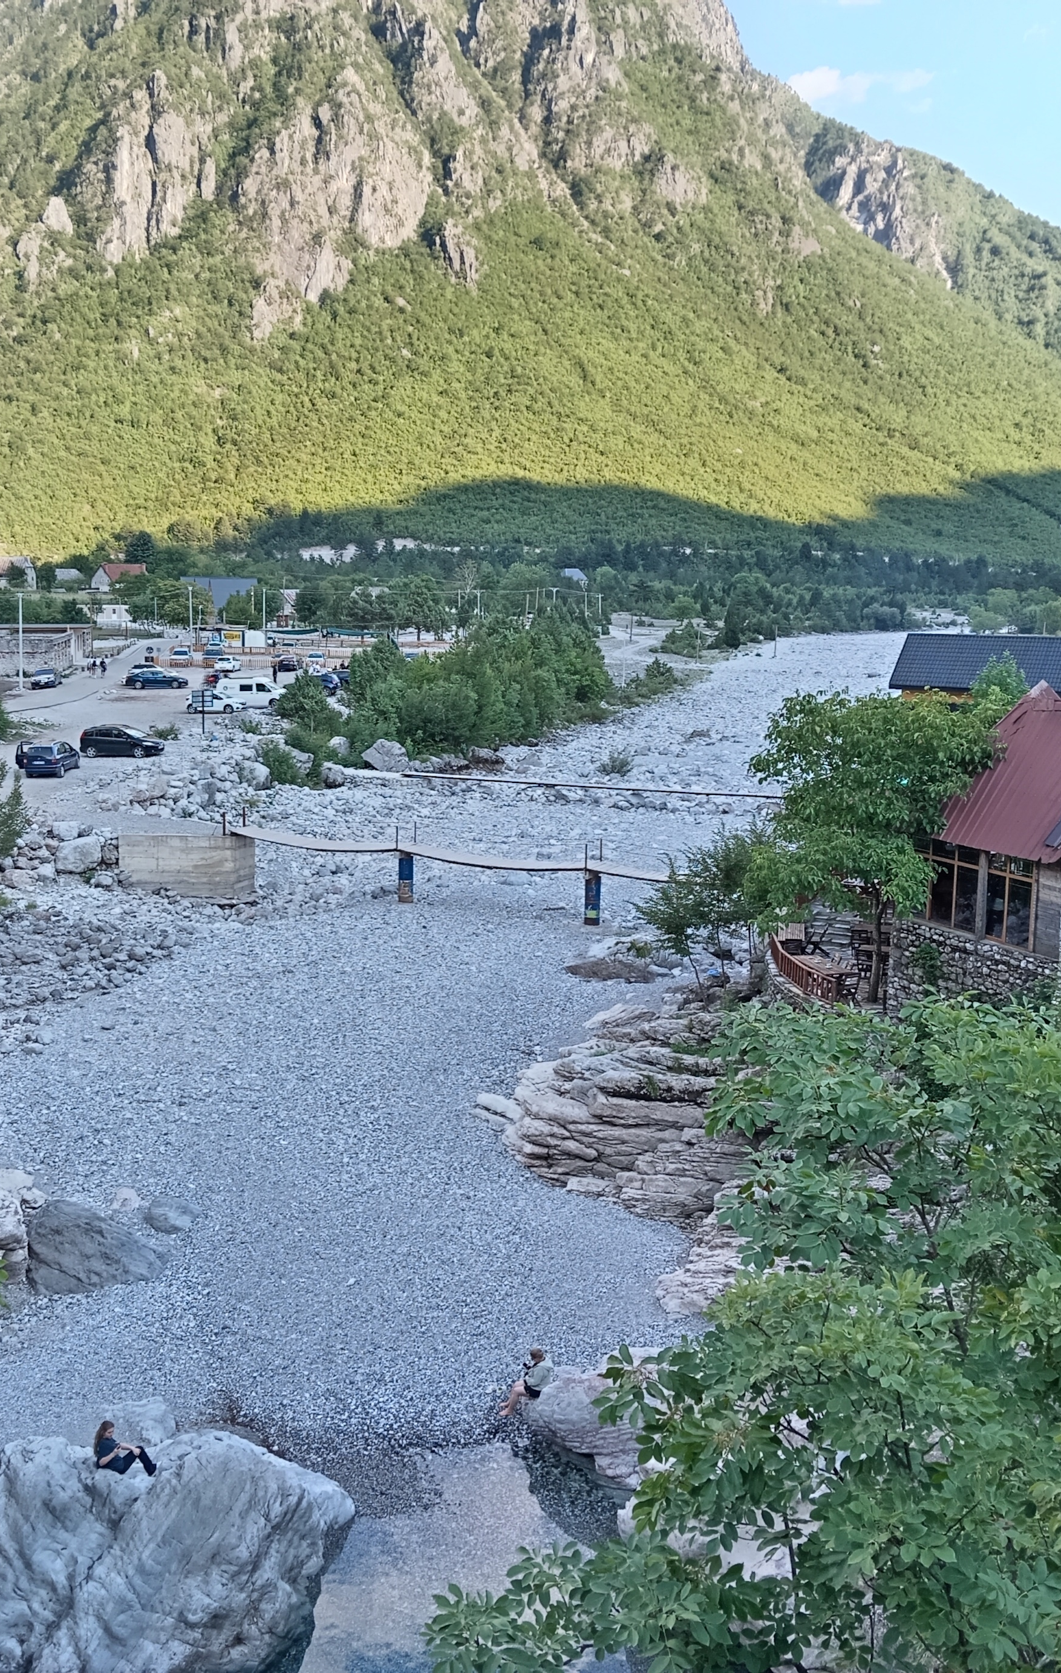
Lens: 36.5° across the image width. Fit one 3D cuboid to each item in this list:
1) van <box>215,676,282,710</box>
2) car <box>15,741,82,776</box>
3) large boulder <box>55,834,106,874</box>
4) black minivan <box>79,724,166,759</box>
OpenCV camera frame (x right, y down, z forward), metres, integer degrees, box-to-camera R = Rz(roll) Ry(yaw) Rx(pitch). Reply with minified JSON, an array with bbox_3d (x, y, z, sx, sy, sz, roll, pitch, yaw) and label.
[{"bbox_3d":[-18.104,-9.323,105.865,4.800,1.970,1.900,0,8,-8],"label":"van"},{"bbox_3d":[-24.695,-4.040,83.397,1.730,1.500,4.300,1,8,-2],"label":"car"},{"bbox_3d":[-20.095,0.779,72.000,2.100,1.550,1.500,-1,8,-16],"label":"large boulder"},{"bbox_3d":[-22.030,-5.136,86.888,4.400,1.630,1.790,0,8,-5],"label":"black minivan"}]

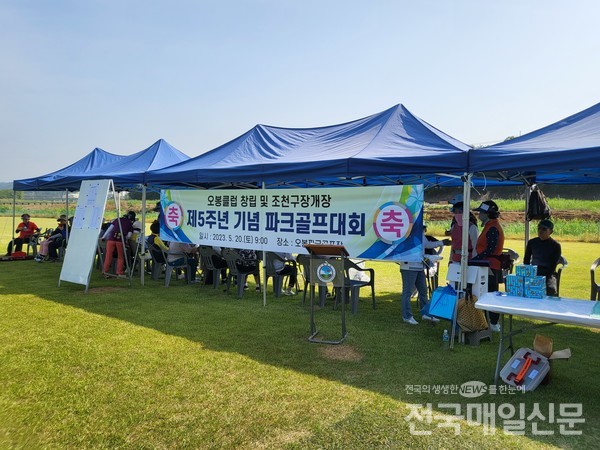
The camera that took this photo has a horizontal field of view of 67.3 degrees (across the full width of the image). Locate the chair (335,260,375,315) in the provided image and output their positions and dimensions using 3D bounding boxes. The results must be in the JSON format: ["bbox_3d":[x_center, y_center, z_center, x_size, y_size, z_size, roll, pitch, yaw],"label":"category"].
[{"bbox_3d":[0.802,0.877,6.828,0.570,0.800,0.560,2,2,45],"label":"chair"}]

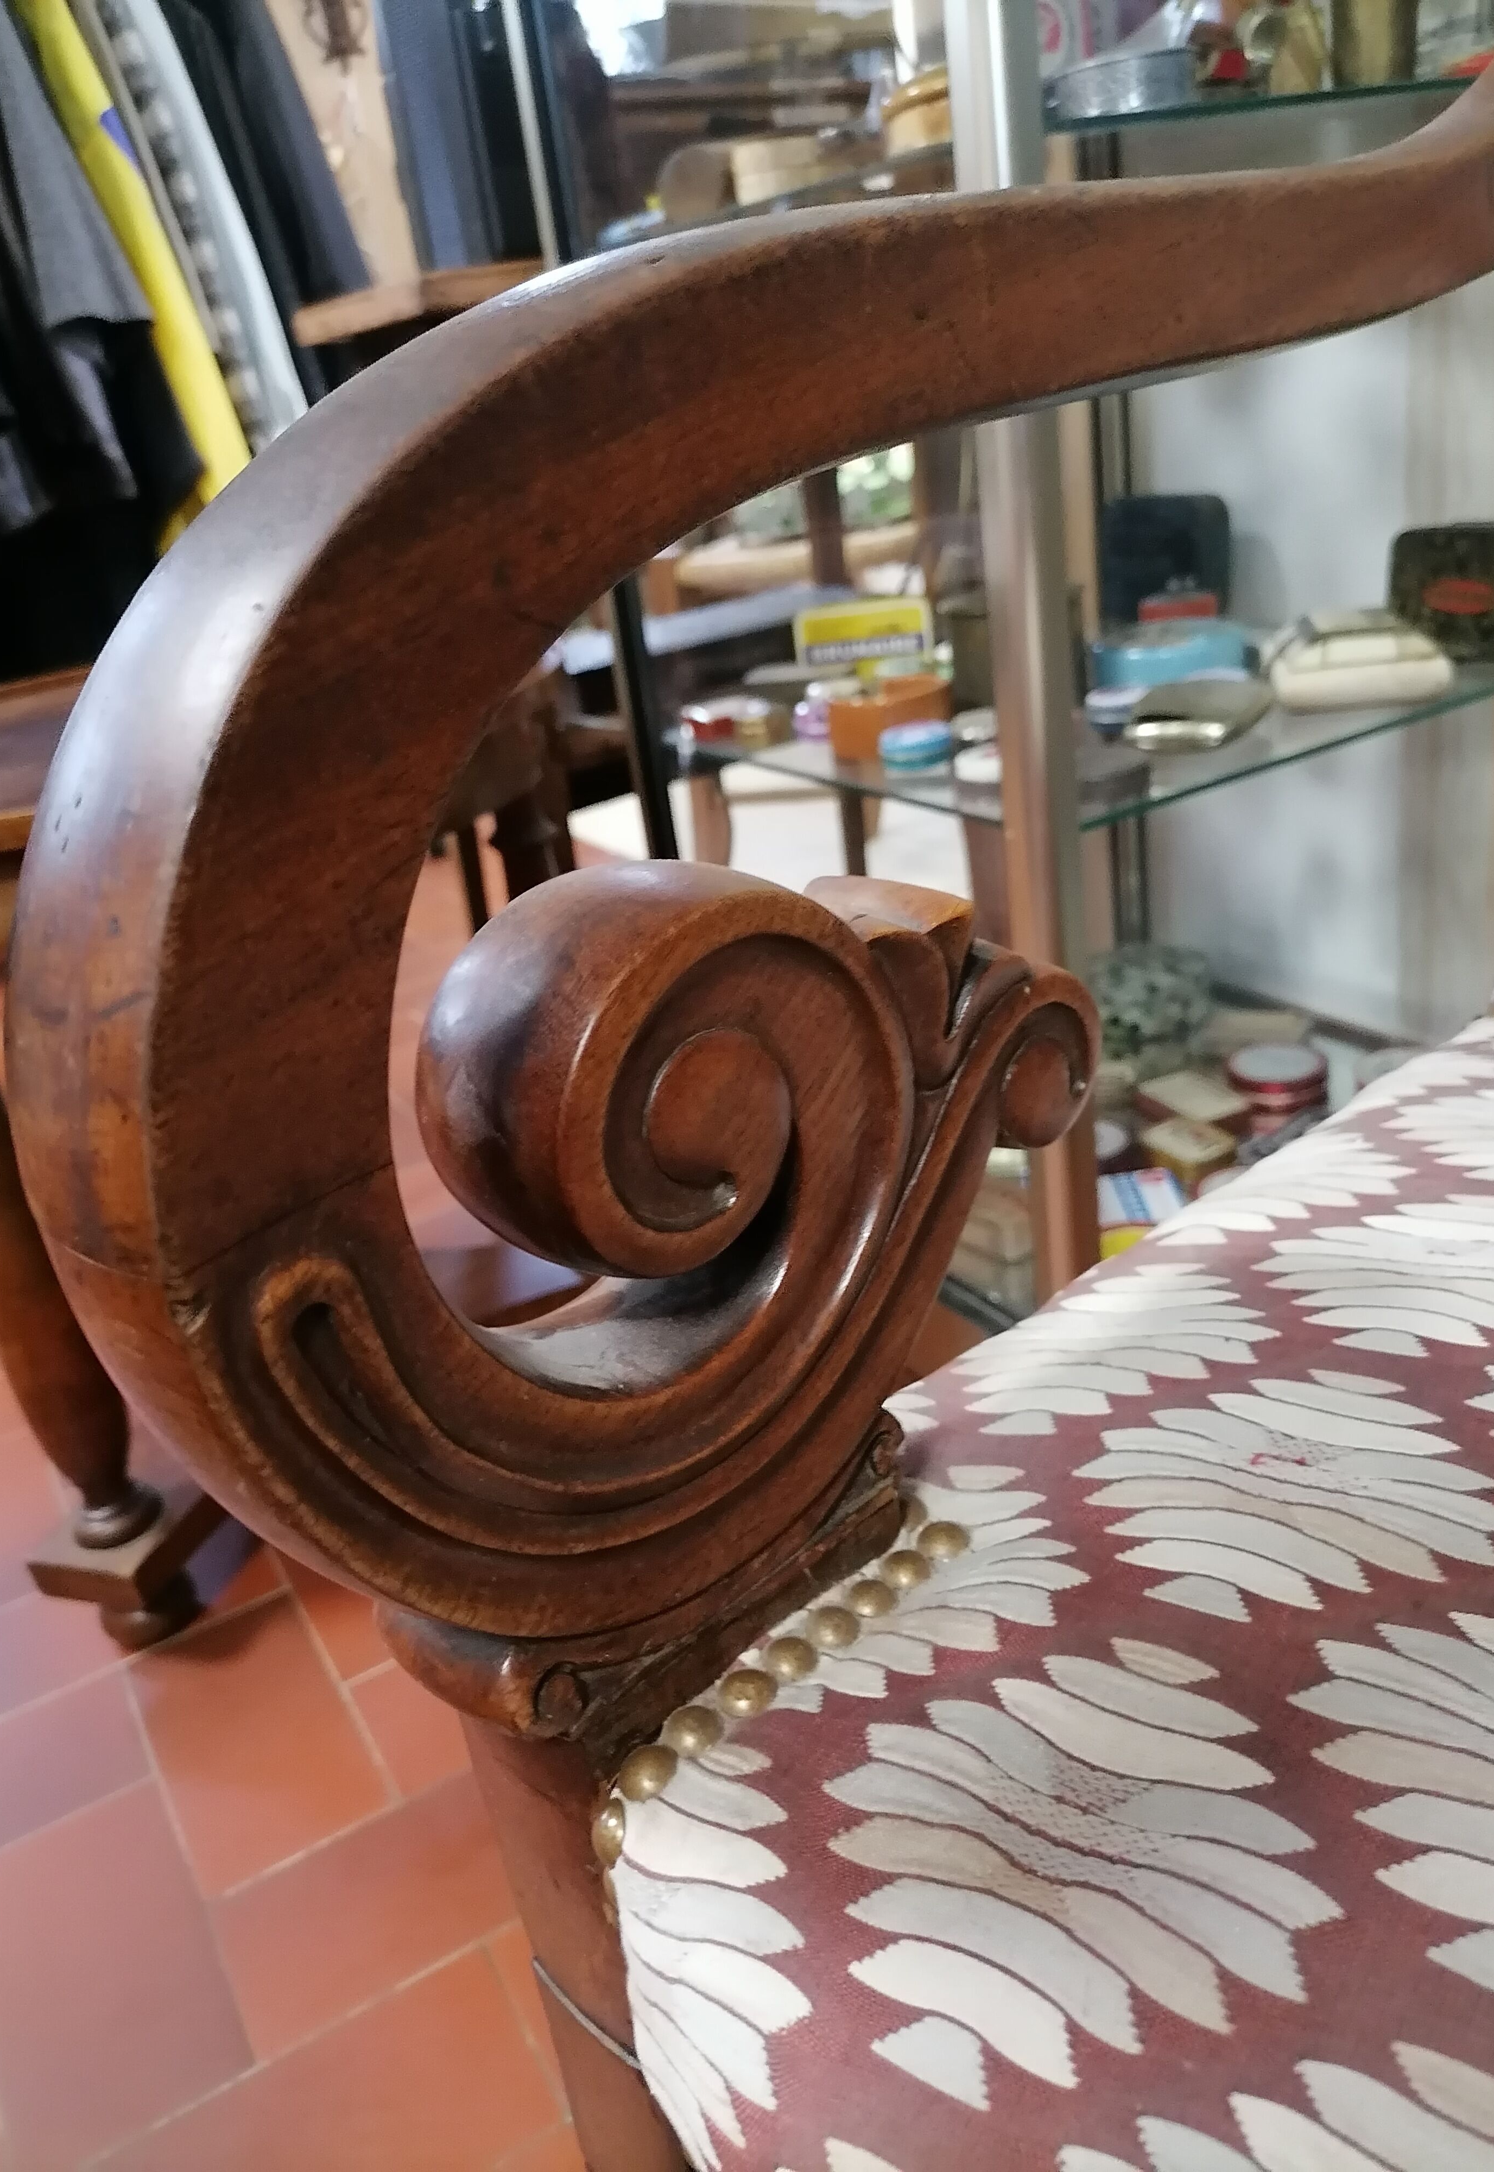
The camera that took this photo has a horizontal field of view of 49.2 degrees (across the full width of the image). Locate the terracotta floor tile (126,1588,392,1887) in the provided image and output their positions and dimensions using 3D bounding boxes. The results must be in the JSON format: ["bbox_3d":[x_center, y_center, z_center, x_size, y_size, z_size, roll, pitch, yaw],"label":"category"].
[{"bbox_3d":[-0.319,0.422,1.061,0.114,0.014,0.231,-20,26,-25],"label":"terracotta floor tile"}]

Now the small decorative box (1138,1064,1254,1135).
[{"bbox_3d":[0.422,0.021,1.538,0.055,0.025,0.093,-18,25,-20],"label":"small decorative box"}]

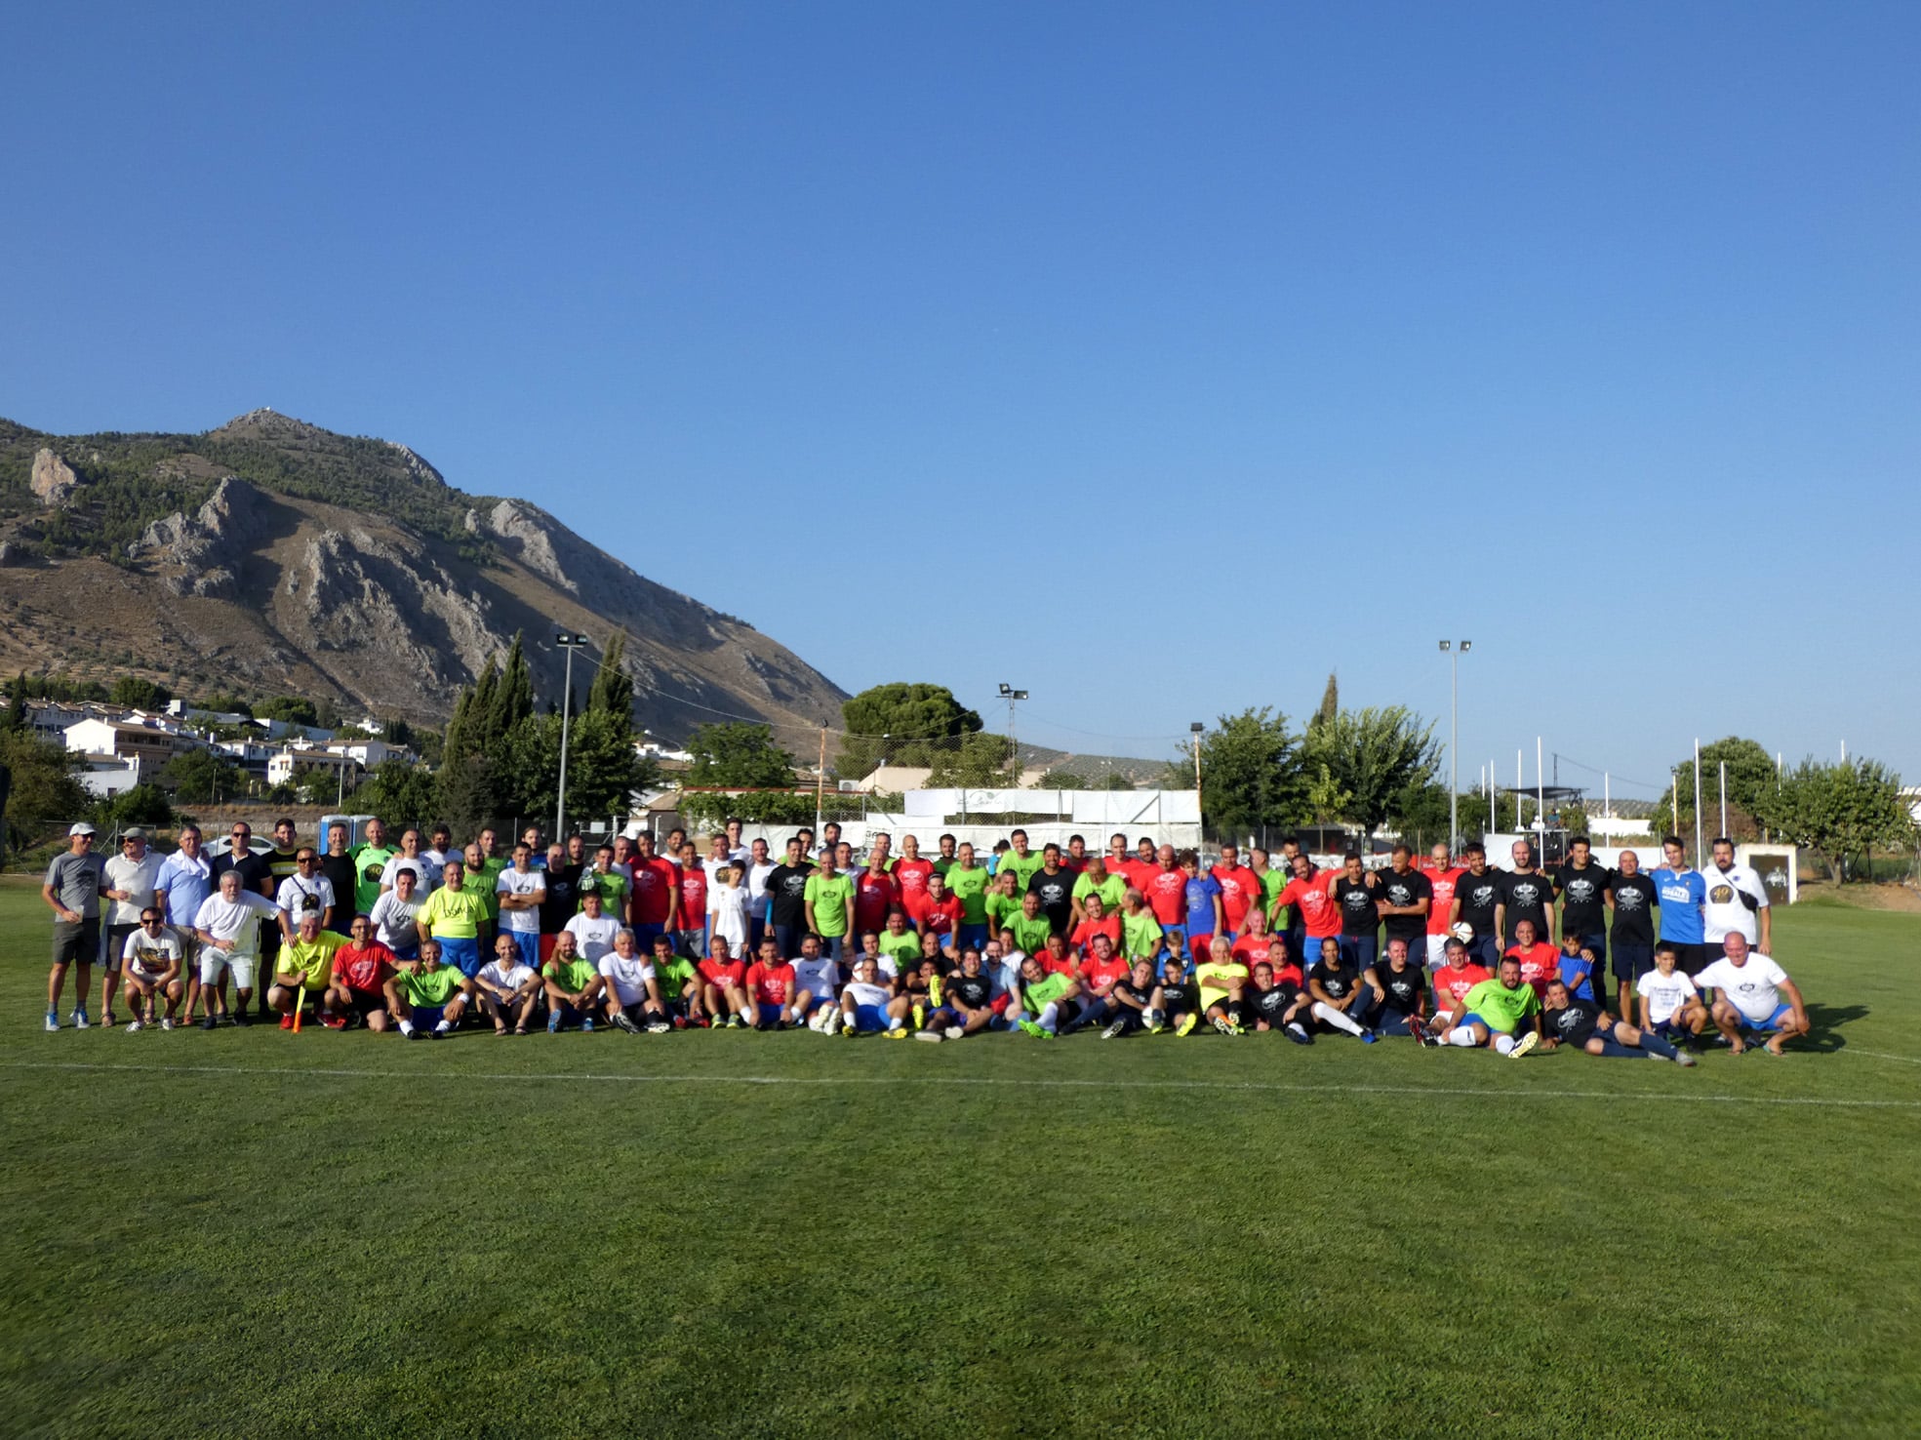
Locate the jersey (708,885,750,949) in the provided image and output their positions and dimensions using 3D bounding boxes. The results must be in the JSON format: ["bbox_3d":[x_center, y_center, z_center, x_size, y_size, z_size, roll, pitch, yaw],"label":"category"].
[{"bbox_3d":[-2.229,1.881,16.000,0.420,0.620,0.250,1,-4,-3],"label":"jersey"}]

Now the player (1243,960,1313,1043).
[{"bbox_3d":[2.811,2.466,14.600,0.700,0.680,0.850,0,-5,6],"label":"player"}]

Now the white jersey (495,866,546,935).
[{"bbox_3d":[-4.148,1.705,15.700,0.460,0.620,0.300,2,-4,-16],"label":"white jersey"}]

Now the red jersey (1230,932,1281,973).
[{"bbox_3d":[2.776,2.280,15.670,0.500,0.560,0.310,0,-5,9],"label":"red jersey"}]

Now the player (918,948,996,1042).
[{"bbox_3d":[-0.040,2.435,14.650,0.660,0.780,0.850,0,-5,9],"label":"player"}]

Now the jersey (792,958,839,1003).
[{"bbox_3d":[-1.292,2.291,14.700,0.450,0.420,0.330,1,-5,-3],"label":"jersey"}]

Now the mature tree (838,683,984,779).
[{"bbox_3d":[-3.323,3.518,110.000,9.600,11.500,9.600,1,-4,0],"label":"mature tree"}]

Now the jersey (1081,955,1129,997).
[{"bbox_3d":[1.306,2.358,15.010,0.470,0.480,0.310,0,-5,4],"label":"jersey"}]

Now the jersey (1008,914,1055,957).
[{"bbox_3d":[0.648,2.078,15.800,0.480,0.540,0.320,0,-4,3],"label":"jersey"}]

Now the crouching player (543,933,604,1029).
[{"bbox_3d":[-3.508,2.347,15.050,0.580,0.860,0.720,2,-4,-10],"label":"crouching player"}]

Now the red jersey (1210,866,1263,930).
[{"bbox_3d":[2.721,1.751,16.400,0.520,0.650,0.300,-1,-5,23],"label":"red jersey"}]

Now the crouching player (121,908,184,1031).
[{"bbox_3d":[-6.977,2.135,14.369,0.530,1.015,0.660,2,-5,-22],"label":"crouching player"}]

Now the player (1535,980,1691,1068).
[{"bbox_3d":[5.540,2.559,14.100,1.480,0.580,0.550,-3,-6,42],"label":"player"}]

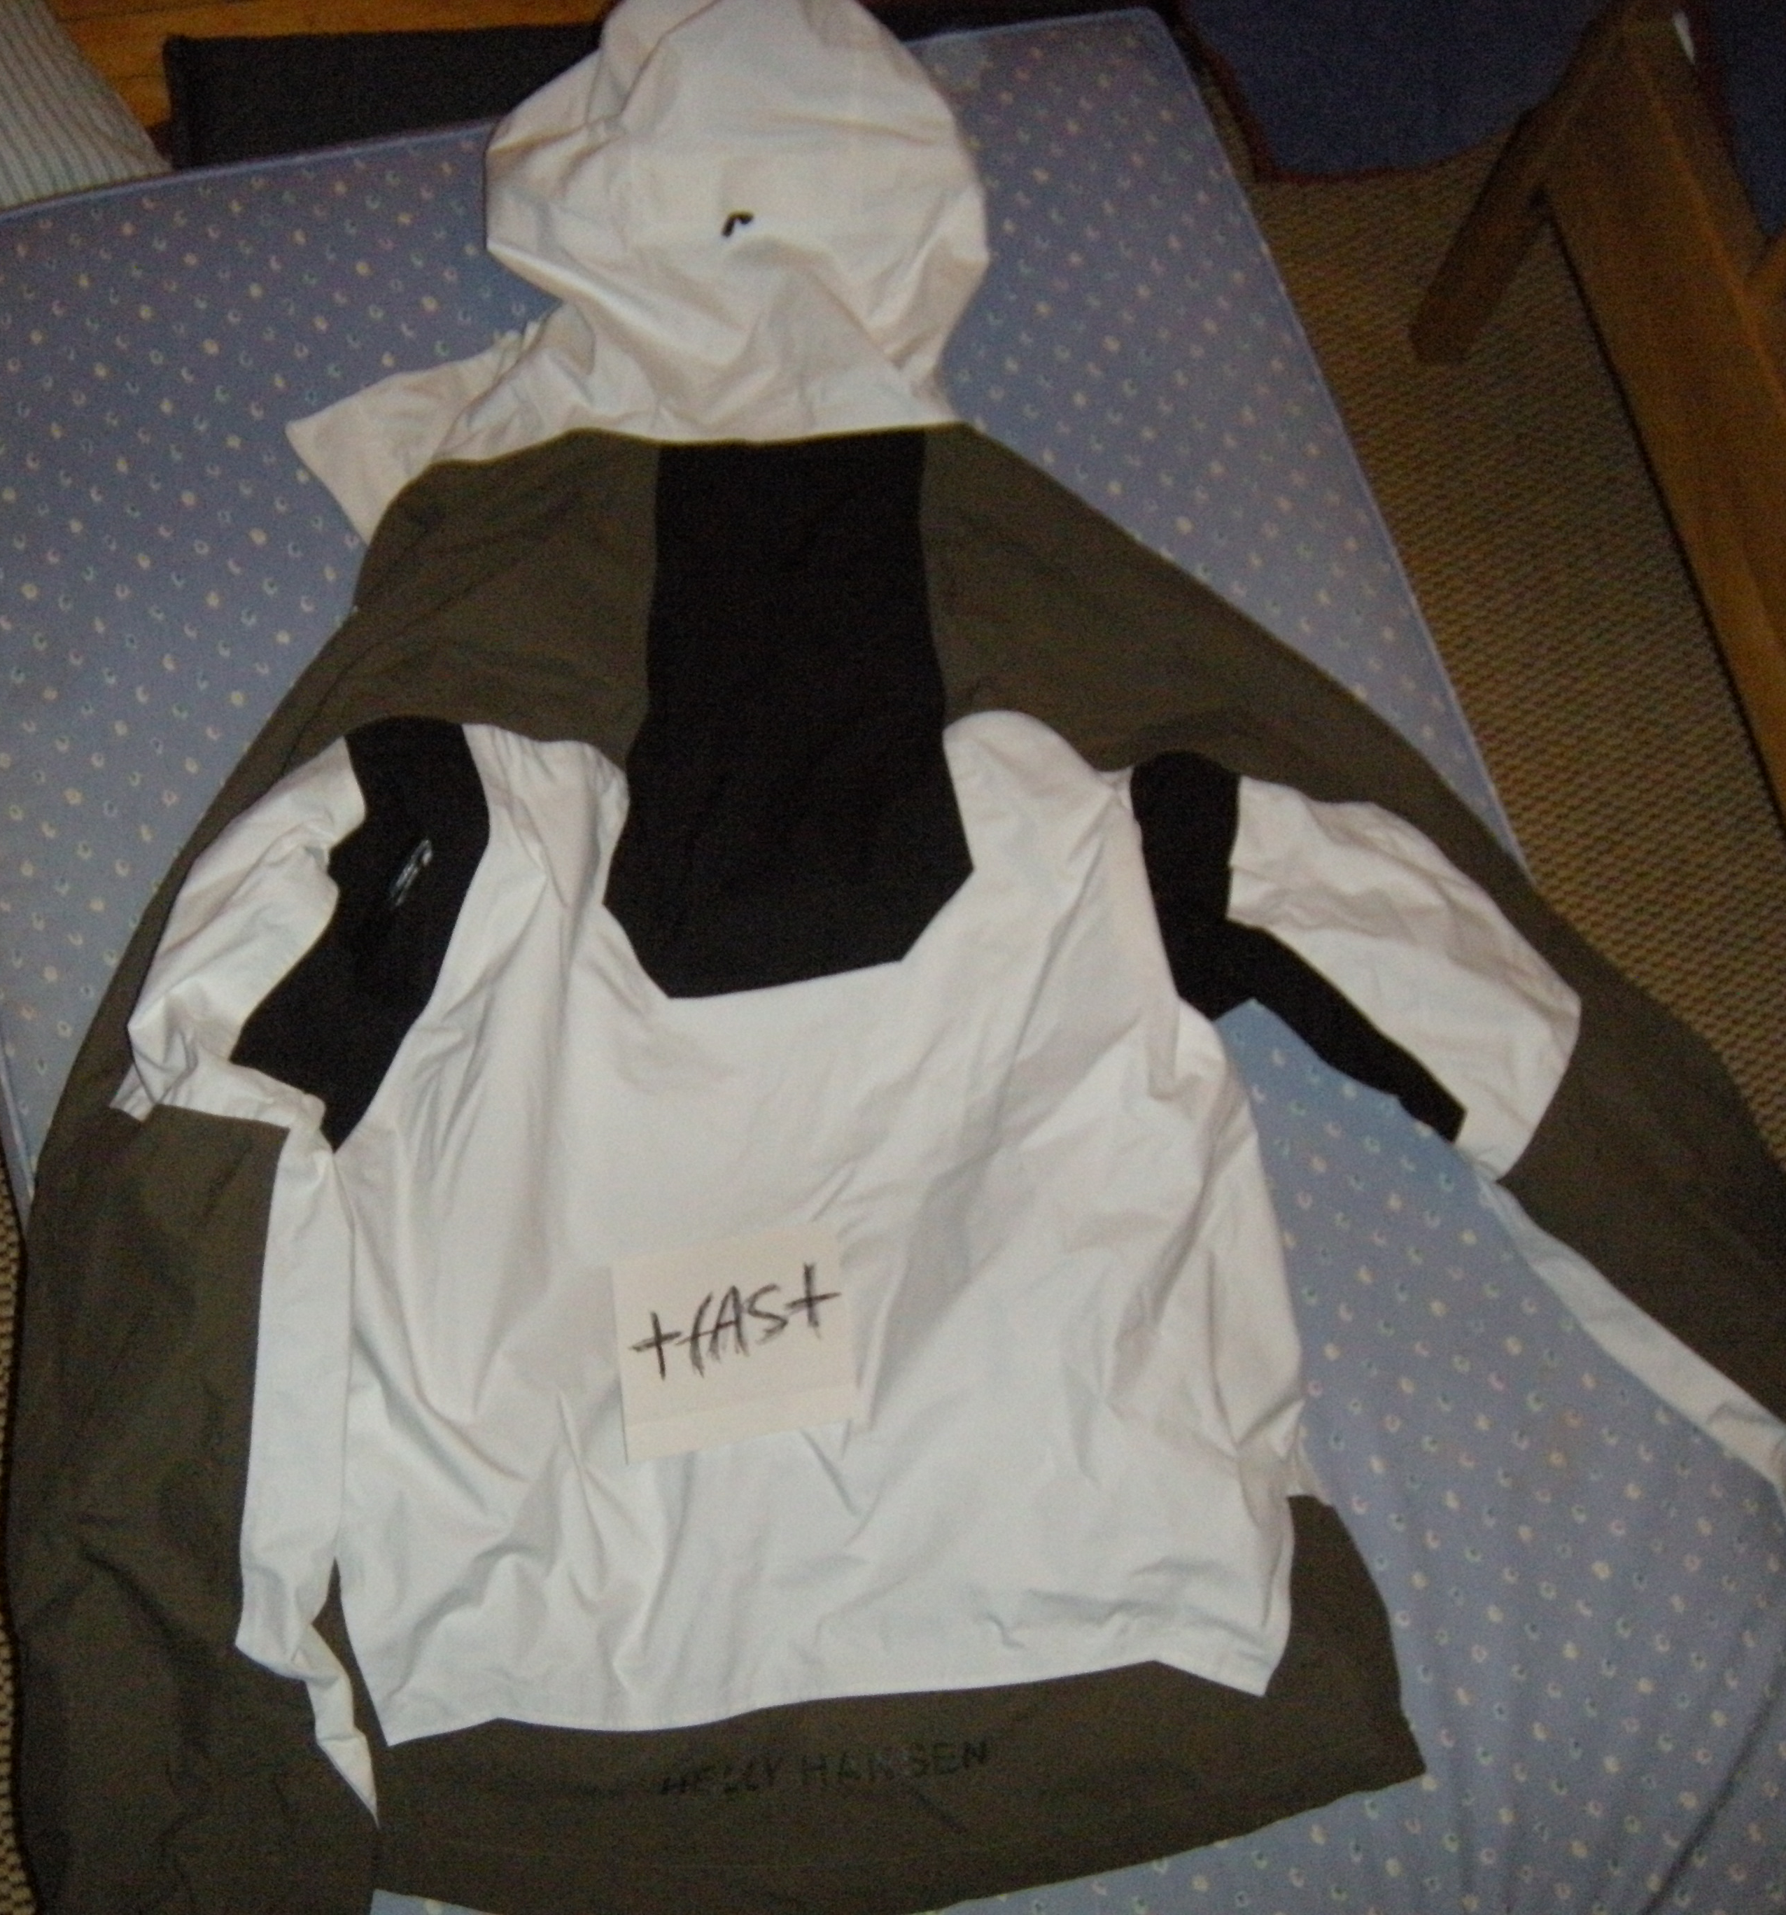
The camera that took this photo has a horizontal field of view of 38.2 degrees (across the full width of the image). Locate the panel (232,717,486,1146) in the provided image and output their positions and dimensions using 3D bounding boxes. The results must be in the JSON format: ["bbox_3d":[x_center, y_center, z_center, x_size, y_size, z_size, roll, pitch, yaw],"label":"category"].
[{"bbox_3d":[-0.232,-0.009,1.158,0.076,0.040,0.206,14,69,0],"label":"panel"}]

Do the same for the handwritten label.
[{"bbox_3d":[-0.067,0.161,1.089,0.099,0.006,0.091,-6,70,-7],"label":"handwritten label"}]

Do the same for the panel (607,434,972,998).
[{"bbox_3d":[-0.055,-0.113,1.206,0.165,0.030,0.282,-3,70,-6],"label":"panel"}]

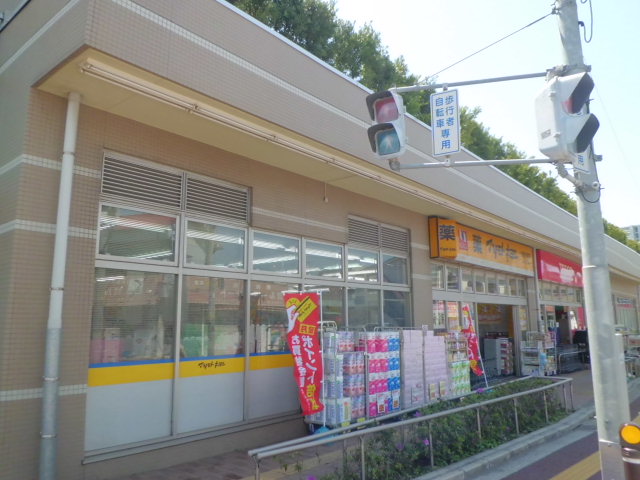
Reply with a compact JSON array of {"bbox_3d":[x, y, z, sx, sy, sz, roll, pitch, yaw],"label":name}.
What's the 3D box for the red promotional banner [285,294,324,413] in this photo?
[{"bbox_3d":[-0.242,1.707,7.350,0.600,1.750,0.140,-5,-11,25],"label":"red promotional banner"}]

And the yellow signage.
[{"bbox_3d":[4.965,0.367,13.926,0.340,1.020,6.700,-9,-13,40],"label":"yellow signage"}]

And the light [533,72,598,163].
[{"bbox_3d":[2.110,-1.028,4.120,0.400,0.700,0.360,-8,-12,37],"label":"light"}]

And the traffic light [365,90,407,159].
[{"bbox_3d":[0.681,-1.184,5.000,0.360,0.700,0.380,-7,-12,35],"label":"traffic light"}]

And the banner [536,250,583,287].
[{"bbox_3d":[9.941,1.315,19.524,0.320,1.030,6.300,-9,-13,40],"label":"banner"}]

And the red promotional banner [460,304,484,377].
[{"bbox_3d":[3.611,2.342,11.400,0.500,1.750,0.180,-6,-11,31],"label":"red promotional banner"}]

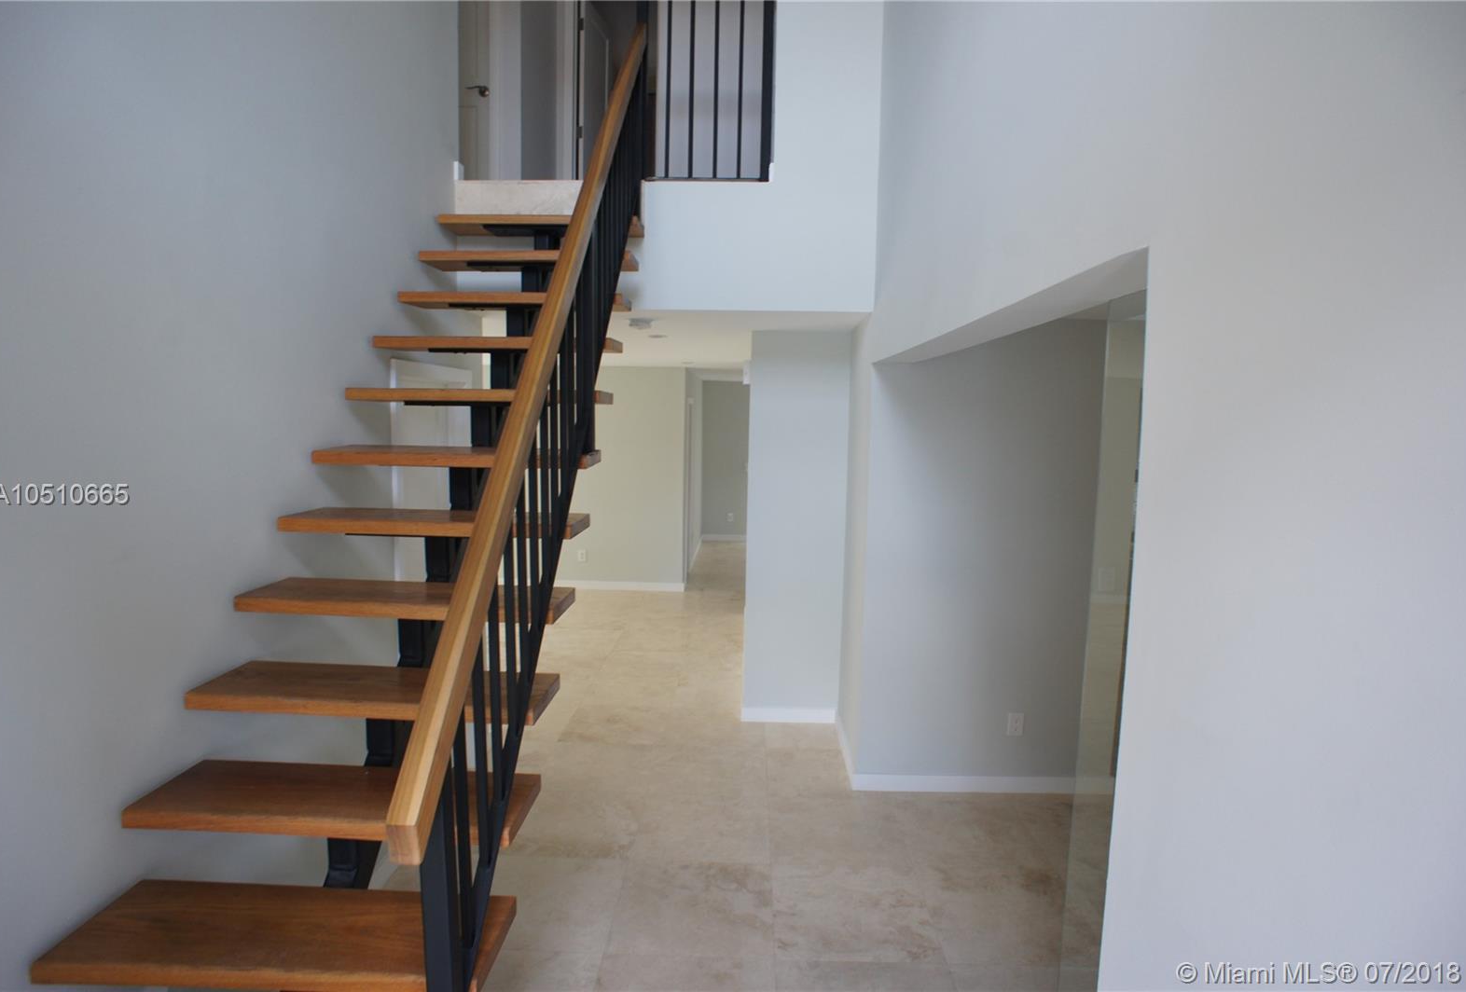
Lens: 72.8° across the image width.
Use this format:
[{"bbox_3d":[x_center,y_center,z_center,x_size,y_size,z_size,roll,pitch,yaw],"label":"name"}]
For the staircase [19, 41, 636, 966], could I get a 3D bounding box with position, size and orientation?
[{"bbox_3d":[-0.918,-0.420,3.221,0.899,3.323,3.293,1,5,1],"label":"staircase"}]

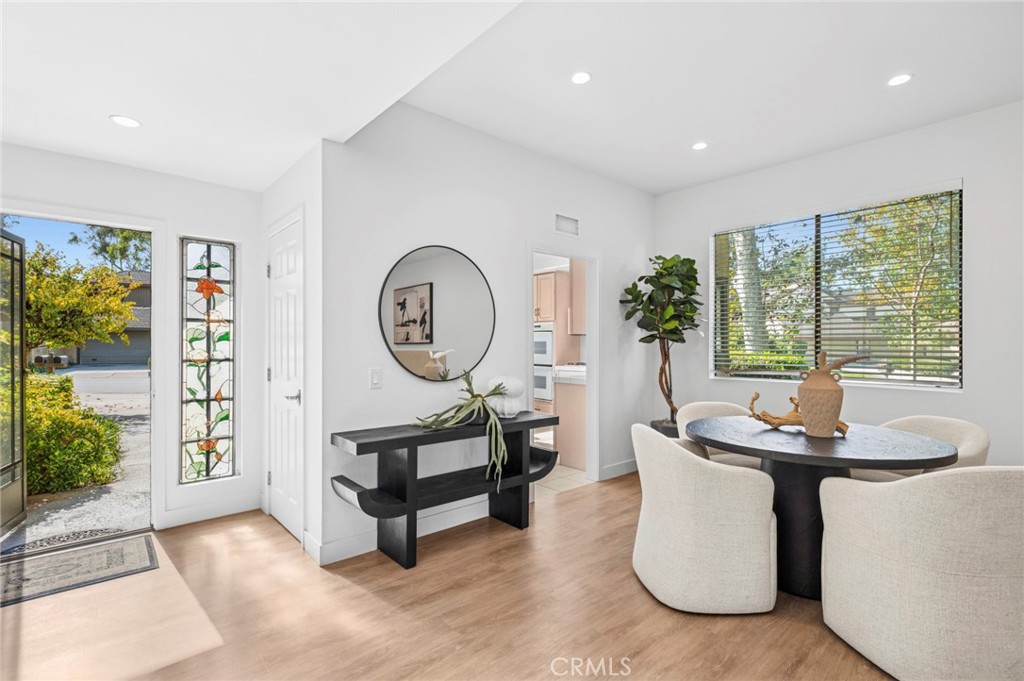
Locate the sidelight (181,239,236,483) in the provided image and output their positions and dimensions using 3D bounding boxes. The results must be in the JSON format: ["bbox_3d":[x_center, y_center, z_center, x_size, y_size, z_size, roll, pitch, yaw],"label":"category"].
[{"bbox_3d":[-2.247,0.149,3.363,0.345,1.765,0.050,0,0,-40],"label":"sidelight"}]

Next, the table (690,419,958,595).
[{"bbox_3d":[1.626,0.901,2.534,1.210,0.770,1.210,0,0,-8],"label":"table"}]

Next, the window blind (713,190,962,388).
[{"bbox_3d":[2.514,-0.345,3.729,0.060,1.360,1.690,0,0,-43],"label":"window blind"}]

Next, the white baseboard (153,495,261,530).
[{"bbox_3d":[-2.182,1.233,3.306,0.635,0.110,0.018,0,0,-40],"label":"white baseboard"}]

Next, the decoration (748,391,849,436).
[{"bbox_3d":[1.655,0.416,2.625,0.200,0.200,0.490,0,0,-38],"label":"decoration"}]

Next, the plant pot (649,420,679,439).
[{"bbox_3d":[1.530,1.039,4.250,0.420,0.520,0.420,0,0,20],"label":"plant pot"}]

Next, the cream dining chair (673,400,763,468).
[{"bbox_3d":[1.545,0.887,3.240,0.610,0.820,0.620,0,0,-12],"label":"cream dining chair"}]

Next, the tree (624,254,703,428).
[{"bbox_3d":[1.385,-0.021,4.200,0.710,1.570,0.660,0,0,18],"label":"tree"}]

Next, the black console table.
[{"bbox_3d":[-0.346,0.925,3.002,1.500,0.745,0.360,0,0,-39],"label":"black console table"}]

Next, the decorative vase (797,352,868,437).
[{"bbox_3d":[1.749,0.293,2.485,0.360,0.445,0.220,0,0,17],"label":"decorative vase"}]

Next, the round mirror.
[{"bbox_3d":[-0.475,-0.180,3.100,0.913,0.913,0.025,0,0,-40],"label":"round mirror"}]

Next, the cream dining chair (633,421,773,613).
[{"bbox_3d":[0.980,0.880,2.445,0.615,0.810,0.610,0,0,-6],"label":"cream dining chair"}]

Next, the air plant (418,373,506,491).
[{"bbox_3d":[-0.318,0.587,2.935,0.580,0.740,0.340,0,0,-40],"label":"air plant"}]

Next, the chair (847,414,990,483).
[{"bbox_3d":[2.380,0.886,2.790,0.620,0.820,0.610,0,0,-17],"label":"chair"}]

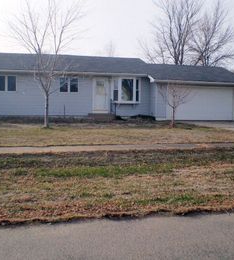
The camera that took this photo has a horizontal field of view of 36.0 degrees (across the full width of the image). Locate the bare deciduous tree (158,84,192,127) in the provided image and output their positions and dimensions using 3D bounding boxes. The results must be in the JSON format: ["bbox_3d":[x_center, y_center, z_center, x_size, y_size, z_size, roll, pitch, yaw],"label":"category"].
[{"bbox_3d":[3.022,-1.266,18.600,1.700,2.150,1.600,0,5,-11],"label":"bare deciduous tree"}]

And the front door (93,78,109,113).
[{"bbox_3d":[-1.082,-2.270,23.900,1.050,2.200,0.100,0,5,-11],"label":"front door"}]

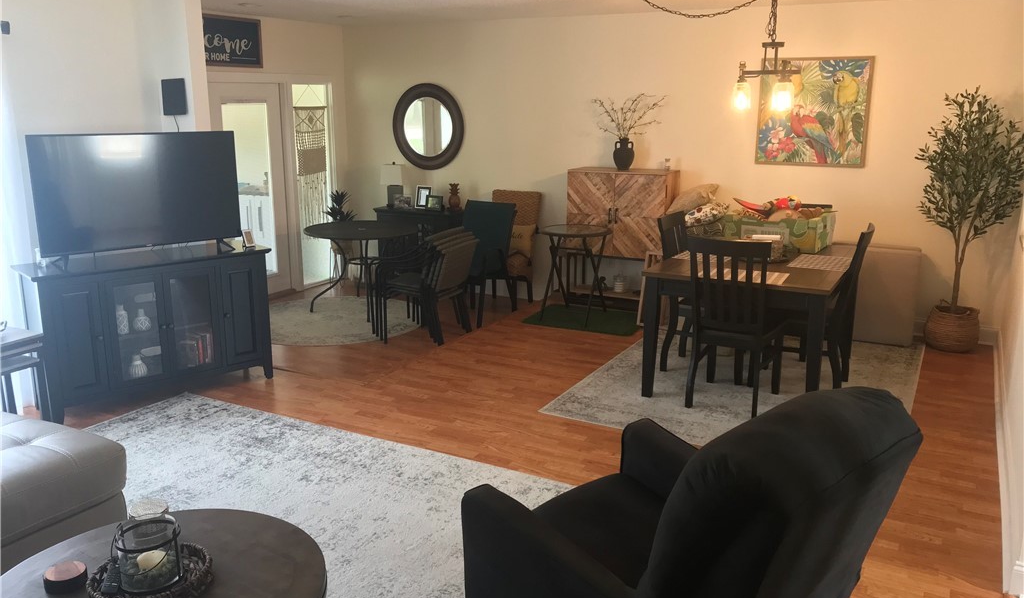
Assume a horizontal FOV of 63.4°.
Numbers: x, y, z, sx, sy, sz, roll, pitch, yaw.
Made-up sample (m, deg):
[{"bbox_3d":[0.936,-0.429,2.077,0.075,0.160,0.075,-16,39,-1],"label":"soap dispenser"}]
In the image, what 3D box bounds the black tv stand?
[{"bbox_3d":[-2.154,0.157,5.029,1.320,0.830,0.465,-11,18,-38],"label":"black tv stand"}]

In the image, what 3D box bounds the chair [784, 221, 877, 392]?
[{"bbox_3d":[1.857,0.035,5.154,0.590,1.020,0.460,8,16,28],"label":"chair"}]

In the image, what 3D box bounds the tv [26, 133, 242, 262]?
[{"bbox_3d":[-2.146,-0.592,4.827,1.120,0.730,0.230,-11,18,-37],"label":"tv"}]

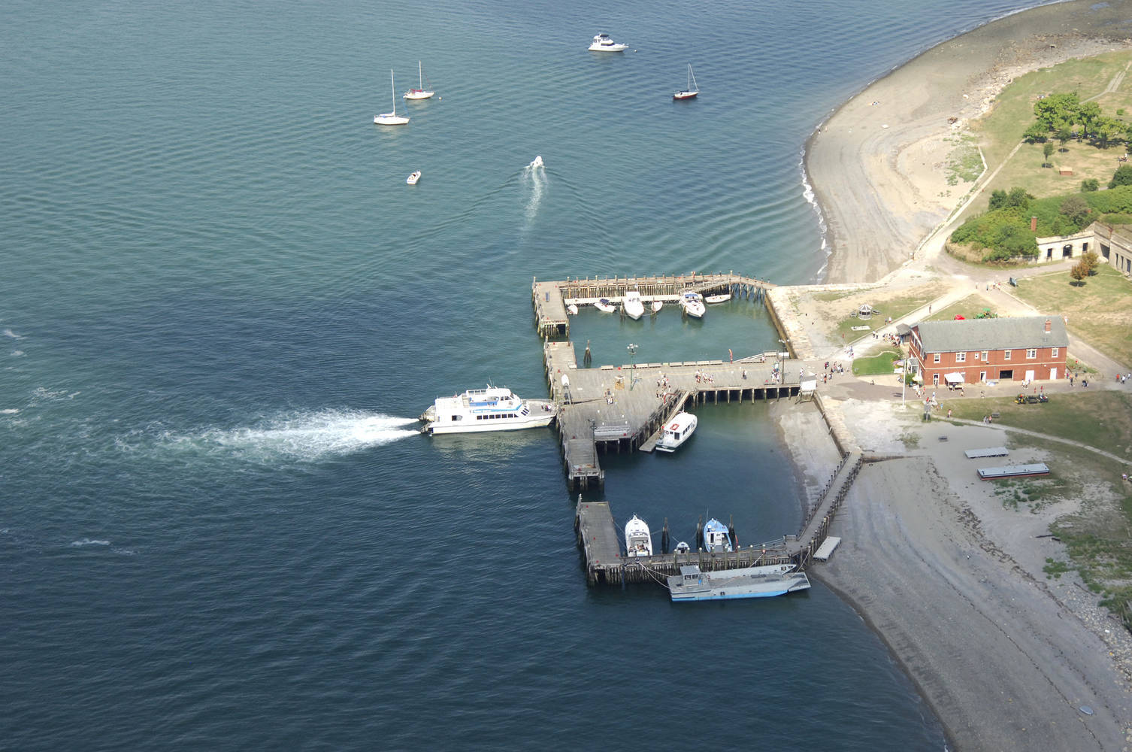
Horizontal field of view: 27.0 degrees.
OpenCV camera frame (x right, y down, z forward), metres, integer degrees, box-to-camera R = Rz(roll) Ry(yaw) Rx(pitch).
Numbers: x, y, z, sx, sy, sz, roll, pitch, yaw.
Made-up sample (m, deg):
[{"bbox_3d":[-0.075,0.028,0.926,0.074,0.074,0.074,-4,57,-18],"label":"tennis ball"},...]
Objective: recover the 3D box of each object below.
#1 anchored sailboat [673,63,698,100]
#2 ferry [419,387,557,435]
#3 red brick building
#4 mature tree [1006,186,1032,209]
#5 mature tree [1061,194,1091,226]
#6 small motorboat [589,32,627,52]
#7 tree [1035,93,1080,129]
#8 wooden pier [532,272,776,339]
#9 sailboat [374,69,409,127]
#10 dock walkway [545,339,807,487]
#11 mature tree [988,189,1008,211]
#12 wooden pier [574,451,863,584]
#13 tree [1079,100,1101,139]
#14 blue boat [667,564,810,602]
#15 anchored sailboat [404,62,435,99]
[{"bbox_3d":[34.680,-85.330,679.250,7.600,10.000,2.600,-8,23,-19],"label":"anchored sailboat"},{"bbox_3d":[-15.030,5.630,451.730,25.600,7.600,8.000,-4,22,-7],"label":"ferry"},{"bbox_3d":[82.370,-6.260,460.370,28.000,10.800,13.400,-3,22,-5],"label":"red brick building"},{"bbox_3d":[106.480,-41.590,552.480,5.700,5.200,5.700,-1,21,0],"label":"mature tree"},{"bbox_3d":[113.680,-37.120,524.680,6.600,6.200,6.600,-2,22,-4],"label":"mature tree"},{"bbox_3d":[13.000,-101.100,713.880,11.800,4.900,3.900,3,23,9],"label":"small motorboat"},{"bbox_3d":[131.150,-70.430,627.390,11.500,8.500,12.300,-1,21,0],"label":"tree"},{"bbox_3d":[19.830,-15.680,505.500,52.390,4.800,26.150,-2,22,-4],"label":"wooden pier"},{"bbox_3d":[-48.560,-77.760,655.030,9.800,15.200,3.200,0,22,2],"label":"sailboat"},{"bbox_3d":[24.040,5.680,453.670,51.990,4.500,65.160,-2,22,-4],"label":"dock walkway"},{"bbox_3d":[99.960,-40.730,544.810,4.600,5.000,4.600,-2,22,-4],"label":"mature tree"},{"bbox_3d":[28.890,23.590,410.520,55.020,5.000,43.180,-2,22,-5],"label":"wooden pier"},{"bbox_3d":[137.310,-67.120,617.750,7.200,9.300,7.200,-1,21,0],"label":"tree"},{"bbox_3d":[28.320,33.190,386.190,23.000,4.400,5.800,-3,22,-5],"label":"blue boat"},{"bbox_3d":[-42.630,-85.740,681.150,8.700,10.800,2.900,-4,22,-7],"label":"anchored sailboat"}]

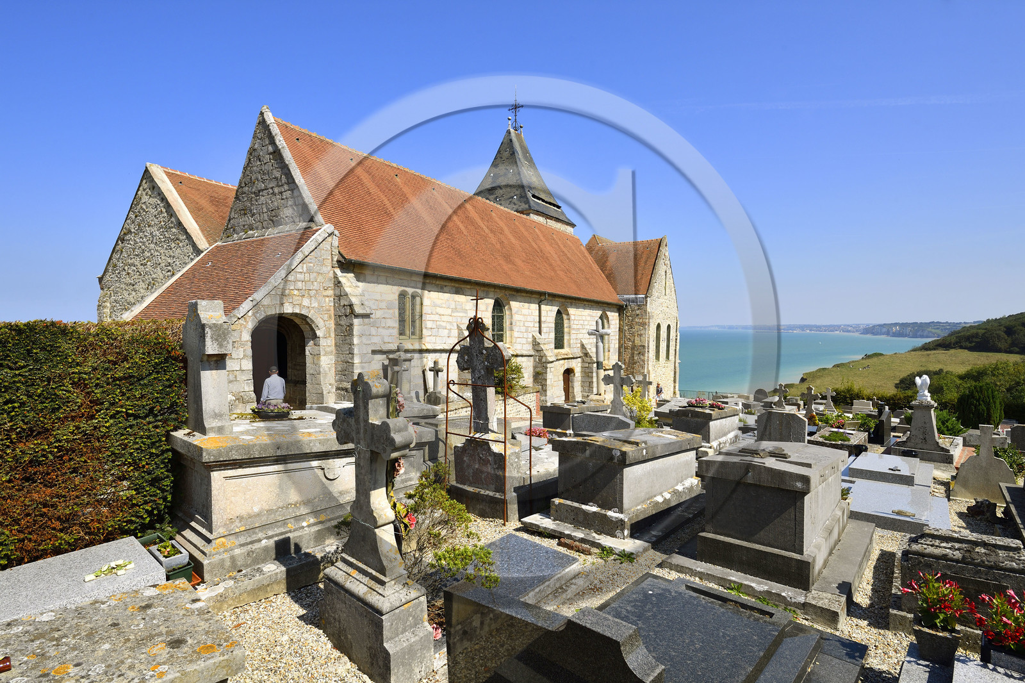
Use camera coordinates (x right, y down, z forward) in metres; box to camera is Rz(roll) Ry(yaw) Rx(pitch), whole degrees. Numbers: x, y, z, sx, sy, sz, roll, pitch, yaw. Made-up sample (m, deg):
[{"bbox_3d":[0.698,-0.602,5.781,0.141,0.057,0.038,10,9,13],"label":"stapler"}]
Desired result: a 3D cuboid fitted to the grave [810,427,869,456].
[{"bbox_3d":[8.653,2.663,14.400,1.050,0.320,2.100,2,2,40],"label":"grave"}]

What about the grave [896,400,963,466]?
[{"bbox_3d":[10.396,2.080,13.555,1.150,1.340,2.450,2,3,42],"label":"grave"}]

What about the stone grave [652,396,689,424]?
[{"bbox_3d":[5.869,2.605,18.758,1.150,0.680,2.100,1,2,34],"label":"stone grave"}]

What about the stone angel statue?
[{"bbox_3d":[9.805,1.109,12.909,0.400,0.632,0.340,2,2,39],"label":"stone angel statue"}]

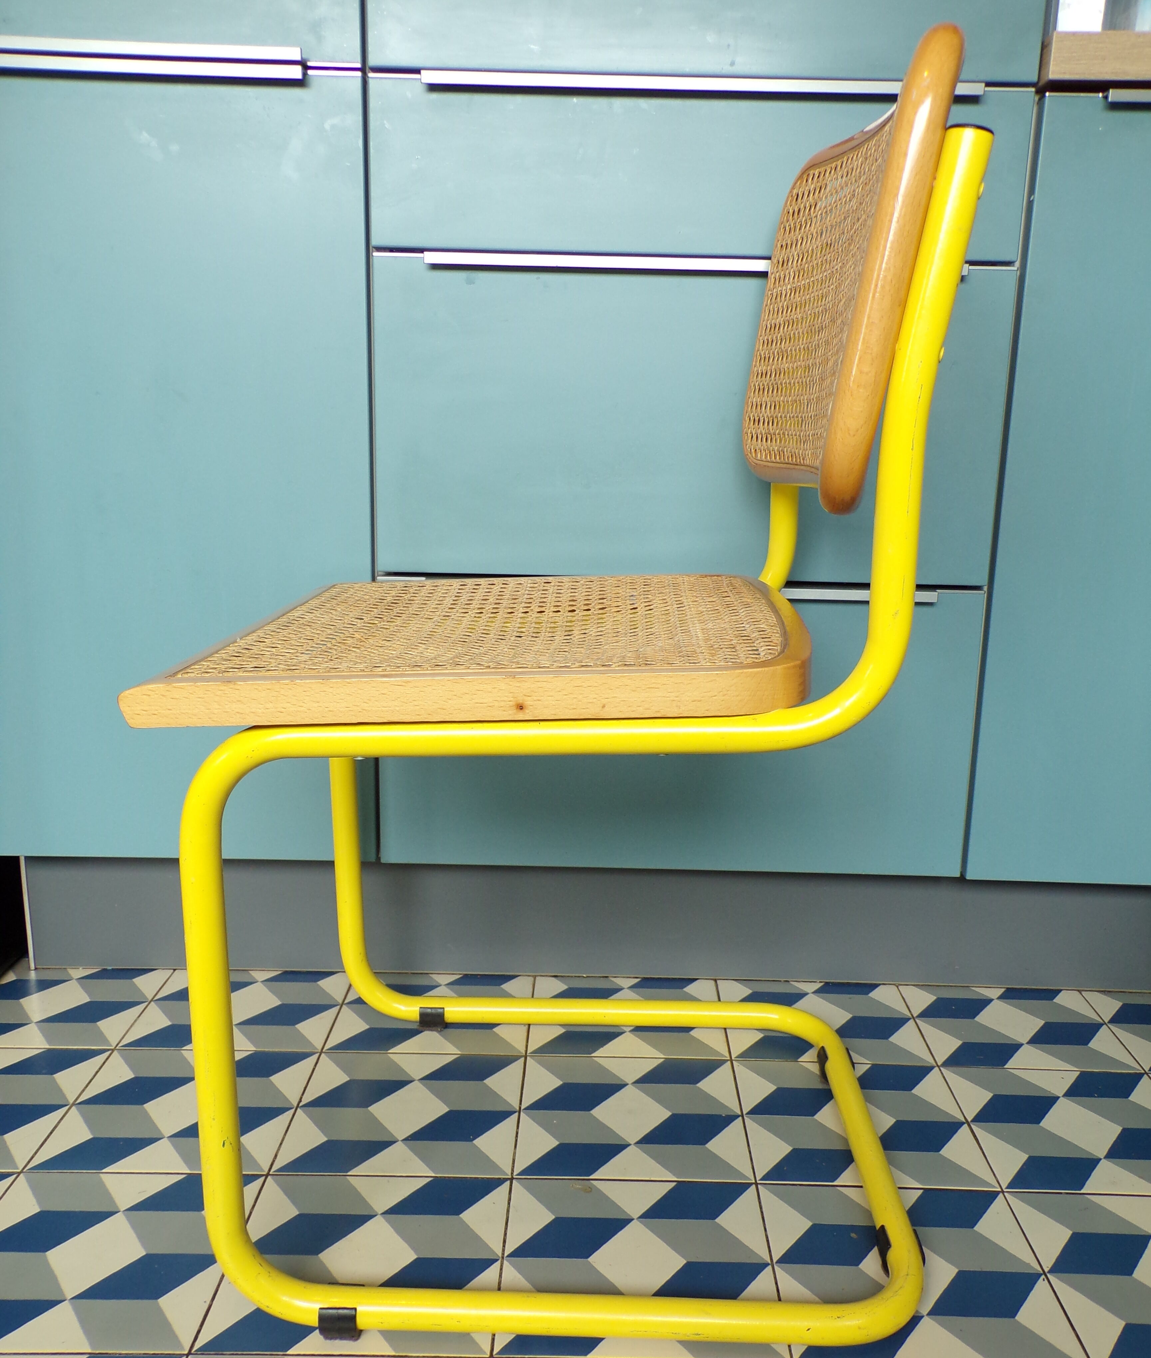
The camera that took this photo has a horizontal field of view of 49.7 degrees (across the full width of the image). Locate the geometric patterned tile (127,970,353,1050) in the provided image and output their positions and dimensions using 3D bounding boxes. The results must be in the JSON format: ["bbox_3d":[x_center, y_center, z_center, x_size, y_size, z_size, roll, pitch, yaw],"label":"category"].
[{"bbox_3d":[-0.347,0.349,1.311,0.200,0.010,0.195,1,12,1],"label":"geometric patterned tile"}]

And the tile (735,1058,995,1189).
[{"bbox_3d":[0.249,0.399,1.108,0.200,0.010,0.200,1,12,1],"label":"tile"}]

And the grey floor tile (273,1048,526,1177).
[{"bbox_3d":[-0.151,0.391,1.114,0.199,0.010,0.199,1,12,1],"label":"grey floor tile"}]

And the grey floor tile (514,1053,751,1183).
[{"bbox_3d":[0.049,0.395,1.111,0.200,0.010,0.200,1,12,1],"label":"grey floor tile"}]

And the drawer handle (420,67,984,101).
[{"bbox_3d":[0.113,-0.534,1.119,0.501,0.015,0.026,1,12,1],"label":"drawer handle"}]

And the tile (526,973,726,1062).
[{"bbox_3d":[0.052,0.355,1.305,0.199,0.010,0.192,1,12,1],"label":"tile"}]

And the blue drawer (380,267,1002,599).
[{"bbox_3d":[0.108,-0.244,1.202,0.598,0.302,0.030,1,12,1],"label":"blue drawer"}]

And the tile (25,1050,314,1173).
[{"bbox_3d":[-0.351,0.387,1.115,0.199,0.010,0.199,1,12,1],"label":"tile"}]

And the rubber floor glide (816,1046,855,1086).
[{"bbox_3d":[0.251,0.364,1.183,0.035,0.027,0.029,1,12,1],"label":"rubber floor glide"}]

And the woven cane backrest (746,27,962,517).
[{"bbox_3d":[0.198,-0.271,0.915,0.065,0.270,0.470,11,12,-2],"label":"woven cane backrest"}]

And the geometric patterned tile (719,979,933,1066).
[{"bbox_3d":[0.252,0.360,1.303,0.199,0.010,0.192,1,12,1],"label":"geometric patterned tile"}]

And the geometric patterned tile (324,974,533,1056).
[{"bbox_3d":[-0.148,0.351,1.307,0.199,0.010,0.192,1,12,1],"label":"geometric patterned tile"}]

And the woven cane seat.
[{"bbox_3d":[-0.046,-0.036,0.958,0.435,0.036,0.475,-1,11,1],"label":"woven cane seat"}]

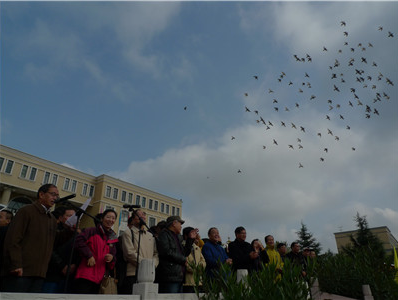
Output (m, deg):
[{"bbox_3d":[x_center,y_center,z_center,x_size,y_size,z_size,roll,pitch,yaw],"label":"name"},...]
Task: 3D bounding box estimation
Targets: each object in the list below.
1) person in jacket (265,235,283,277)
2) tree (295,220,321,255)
[{"bbox_3d":[1.500,2.550,5.470,0.400,1.700,0.560,-21,-34,35],"label":"person in jacket"},{"bbox_3d":[6.690,6.950,16.800,3.100,5.400,3.100,0,-27,0],"label":"tree"}]

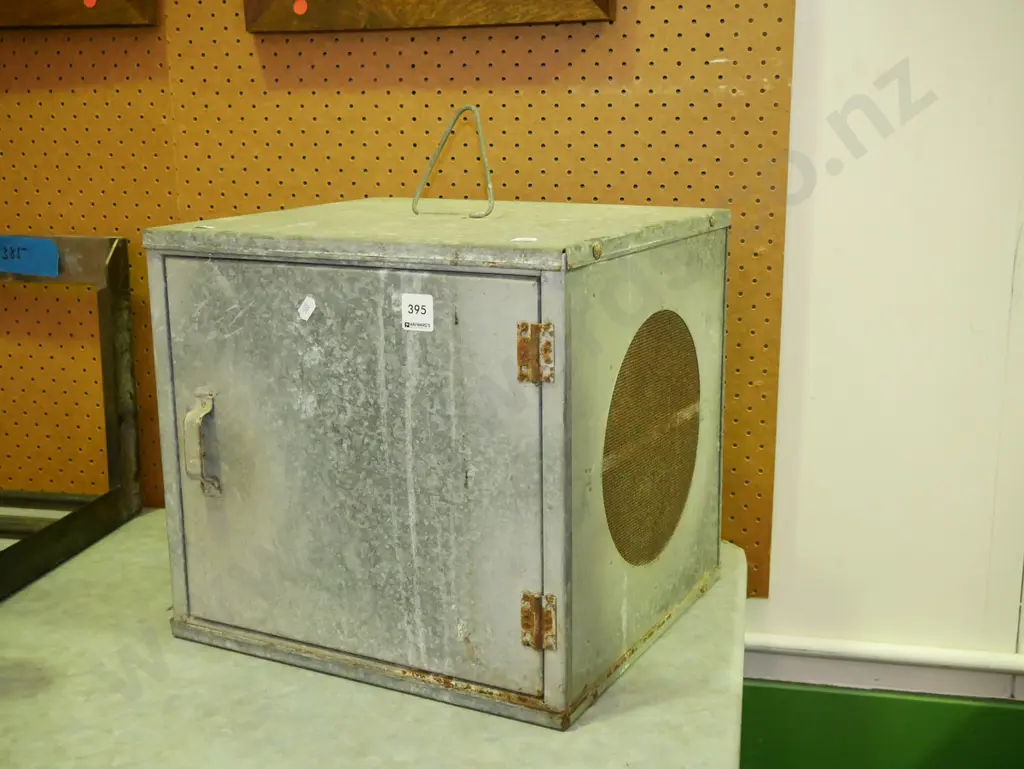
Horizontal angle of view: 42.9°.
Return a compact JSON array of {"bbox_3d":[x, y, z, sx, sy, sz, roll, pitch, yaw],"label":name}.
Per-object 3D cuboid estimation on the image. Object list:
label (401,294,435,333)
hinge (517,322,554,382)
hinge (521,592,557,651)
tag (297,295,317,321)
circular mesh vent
[{"bbox_3d":[-0.066,-0.050,0.907,0.025,0.026,0.001,6,14,27],"label":"label"},{"bbox_3d":[0.017,-0.022,0.910,0.029,0.042,0.006,6,14,28],"label":"hinge"},{"bbox_3d":[0.018,0.166,0.908,0.028,0.040,0.006,6,14,27],"label":"hinge"},{"bbox_3d":[-0.150,-0.056,0.952,0.011,0.020,0.001,43,28,14],"label":"tag"},{"bbox_3d":[0.119,0.043,1.075,0.004,0.204,0.208,6,14,28],"label":"circular mesh vent"}]

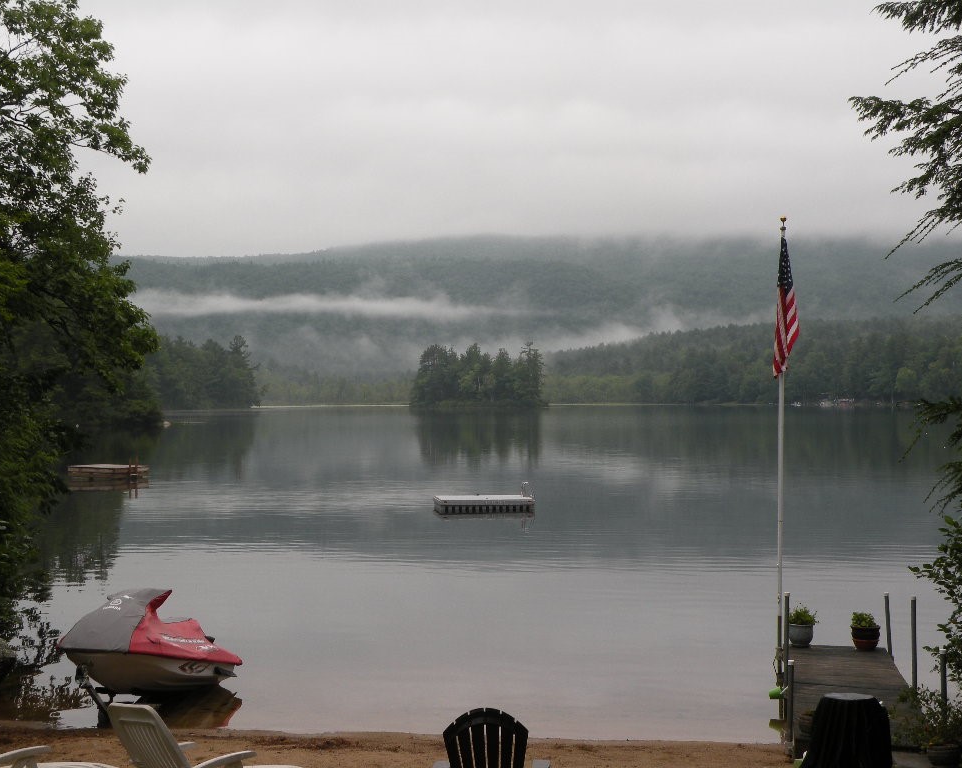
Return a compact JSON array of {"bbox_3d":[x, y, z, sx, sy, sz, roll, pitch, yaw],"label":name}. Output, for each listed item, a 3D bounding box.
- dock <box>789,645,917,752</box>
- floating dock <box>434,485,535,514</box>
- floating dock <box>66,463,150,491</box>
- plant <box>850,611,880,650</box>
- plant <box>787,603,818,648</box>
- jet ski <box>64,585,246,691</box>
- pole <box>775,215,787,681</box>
[{"bbox_3d":[3.865,3.253,17.442,1.220,0.170,6.400,0,-2,10],"label":"dock"},{"bbox_3d":[0.084,3.394,49.504,2.750,0.840,2.650,0,0,-6],"label":"floating dock"},{"bbox_3d":[-15.557,3.702,69.228,2.420,0.500,2.420,0,0,25],"label":"floating dock"},{"bbox_3d":[4.736,3.034,20.409,0.351,0.480,0.351,0,0,0],"label":"plant"},{"bbox_3d":[3.991,3.002,20.649,0.386,0.555,0.386,0,0,0],"label":"plant"},{"bbox_3d":[-3.898,2.993,18.946,1.140,1.150,2.850,0,-6,33],"label":"jet ski"},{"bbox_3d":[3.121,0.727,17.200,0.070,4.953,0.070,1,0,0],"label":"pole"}]

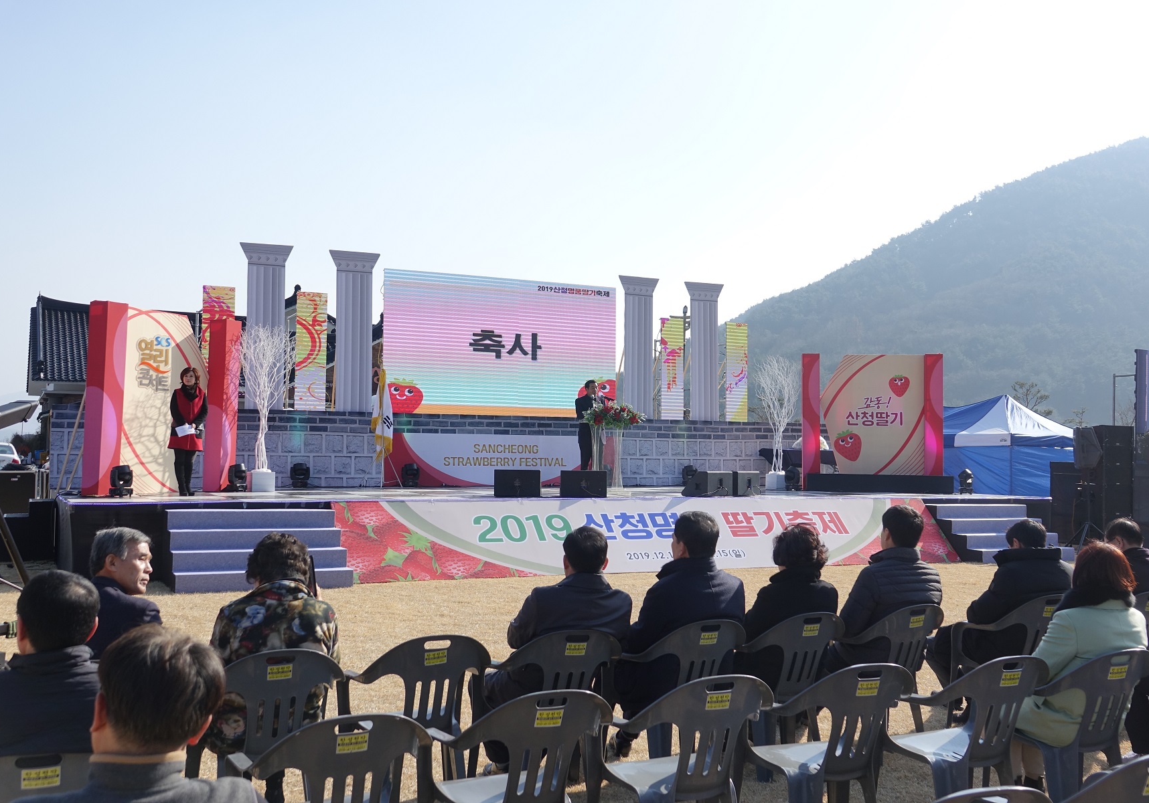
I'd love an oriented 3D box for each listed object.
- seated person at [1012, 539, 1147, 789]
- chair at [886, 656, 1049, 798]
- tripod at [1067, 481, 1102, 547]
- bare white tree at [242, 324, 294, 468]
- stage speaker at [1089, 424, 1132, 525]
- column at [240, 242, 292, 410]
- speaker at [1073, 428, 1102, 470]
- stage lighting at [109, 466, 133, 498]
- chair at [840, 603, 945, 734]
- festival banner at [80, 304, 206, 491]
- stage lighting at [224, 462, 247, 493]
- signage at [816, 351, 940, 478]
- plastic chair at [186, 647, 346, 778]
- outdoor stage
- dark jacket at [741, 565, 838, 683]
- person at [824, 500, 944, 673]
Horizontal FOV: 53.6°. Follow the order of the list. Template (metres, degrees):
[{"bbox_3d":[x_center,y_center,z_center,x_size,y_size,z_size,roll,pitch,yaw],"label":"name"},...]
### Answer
[{"bbox_3d":[1.913,1.136,4.603,0.540,1.161,0.680,2,-3,-20],"label":"seated person"},{"bbox_3d":[1.435,1.264,4.072,0.565,0.760,0.540,2,-3,-25],"label":"chair"},{"bbox_3d":[7.822,1.750,17.334,0.720,1.130,0.720,2,-3,-23],"label":"tripod"},{"bbox_3d":[-4.403,-0.061,16.350,0.740,2.050,0.720,2,-3,-24],"label":"bare white tree"},{"bbox_3d":[9.025,1.387,19.156,0.620,1.980,0.500,2,-3,-27],"label":"stage speaker"},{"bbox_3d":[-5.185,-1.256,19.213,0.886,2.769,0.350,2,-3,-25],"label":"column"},{"bbox_3d":[8.213,0.756,18.200,0.400,0.660,0.430,0,-3,14],"label":"speaker"},{"bbox_3d":[-5.574,0.987,14.000,0.290,0.385,0.240,3,-4,-33],"label":"stage lighting"},{"bbox_3d":[1.531,1.340,5.497,0.565,0.760,0.540,2,-3,-27],"label":"chair"},{"bbox_3d":[-5.395,0.013,14.460,0.320,2.342,1.630,-1,-4,31],"label":"festival banner"},{"bbox_3d":[-4.949,1.117,16.663,0.340,0.440,0.320,2,-3,-23],"label":"stage lighting"},{"bbox_3d":[5.289,0.325,19.612,2.120,2.300,0.300,0,-3,-4],"label":"signage"},{"bbox_3d":[-1.259,1.345,4.540,0.570,0.780,0.570,2,-4,-27],"label":"plastic chair"},{"bbox_3d":[-0.703,1.825,17.123,12.850,0.870,7.800,2,-3,-23],"label":"outdoor stage"},{"bbox_3d":[1.074,1.100,5.680,0.470,0.590,0.400,2,-4,-27],"label":"dark jacket"},{"bbox_3d":[1.471,1.159,5.938,0.560,1.246,0.800,2,-3,-30],"label":"person"}]

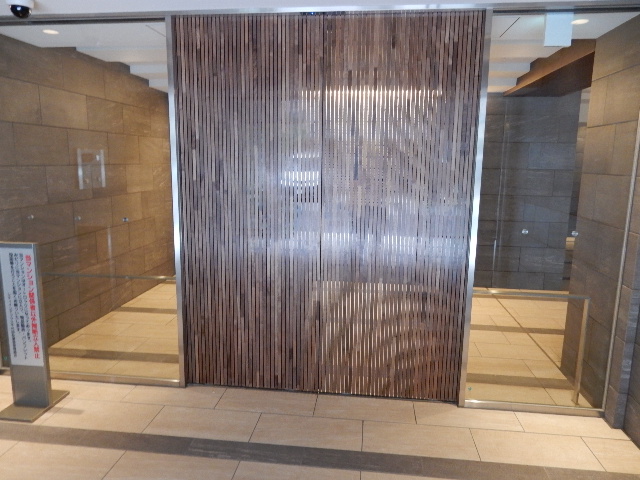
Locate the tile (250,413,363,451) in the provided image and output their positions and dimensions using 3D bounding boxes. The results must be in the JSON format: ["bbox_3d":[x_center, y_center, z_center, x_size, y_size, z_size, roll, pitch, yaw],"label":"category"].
[{"bbox_3d":[-0.063,1.077,2.587,0.600,0.015,0.291,2,10,6],"label":"tile"}]

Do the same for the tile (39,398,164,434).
[{"bbox_3d":[-1.259,1.039,2.718,0.600,0.015,0.291,2,10,6],"label":"tile"}]

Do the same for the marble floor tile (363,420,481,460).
[{"bbox_3d":[0.535,1.096,2.522,0.600,0.015,0.291,2,10,6],"label":"marble floor tile"}]

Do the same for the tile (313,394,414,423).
[{"bbox_3d":[0.275,1.038,2.825,0.600,0.015,0.265,2,10,6],"label":"tile"}]

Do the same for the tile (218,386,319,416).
[{"bbox_3d":[-0.323,1.018,2.891,0.600,0.015,0.265,2,10,6],"label":"tile"}]

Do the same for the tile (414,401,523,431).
[{"bbox_3d":[0.872,1.058,2.753,0.600,0.015,0.250,2,10,6],"label":"tile"}]

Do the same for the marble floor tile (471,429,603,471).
[{"bbox_3d":[1.133,1.115,2.457,0.600,0.015,0.291,2,10,6],"label":"marble floor tile"}]

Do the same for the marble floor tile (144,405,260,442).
[{"bbox_3d":[-0.661,1.058,2.653,0.600,0.015,0.291,2,10,6],"label":"marble floor tile"}]

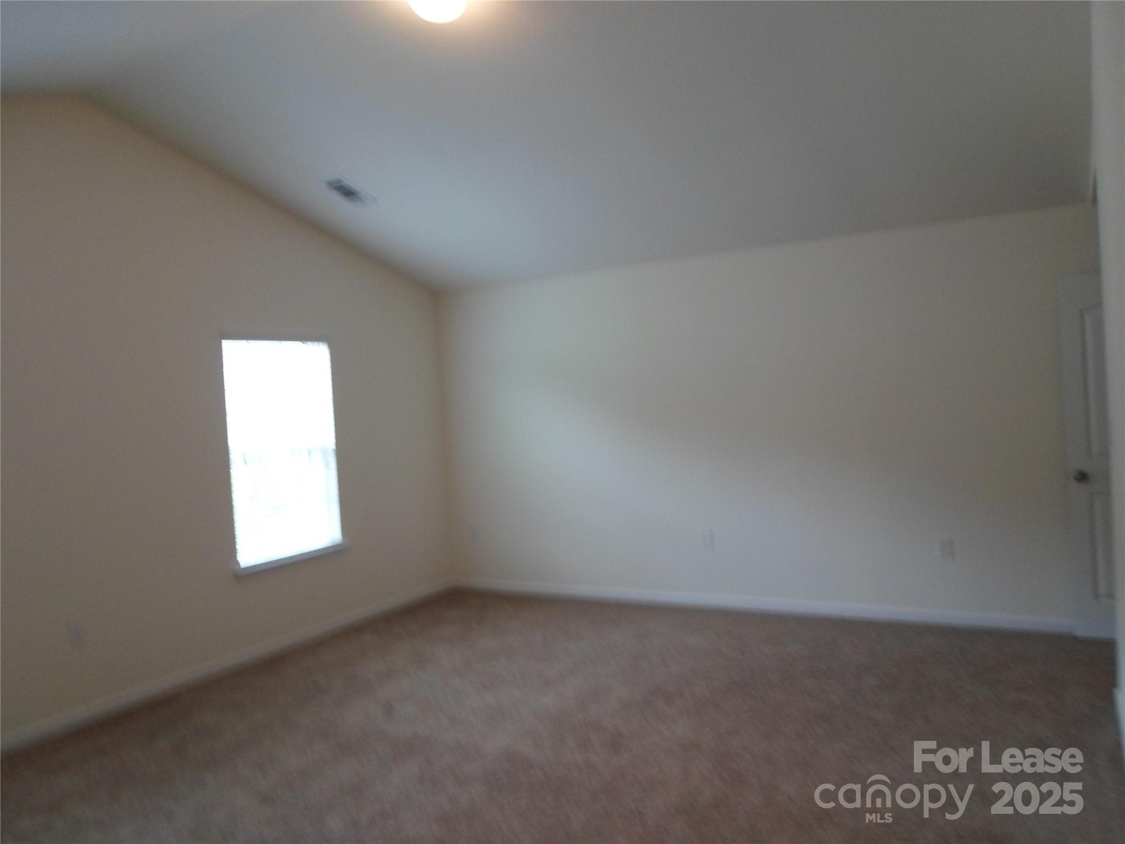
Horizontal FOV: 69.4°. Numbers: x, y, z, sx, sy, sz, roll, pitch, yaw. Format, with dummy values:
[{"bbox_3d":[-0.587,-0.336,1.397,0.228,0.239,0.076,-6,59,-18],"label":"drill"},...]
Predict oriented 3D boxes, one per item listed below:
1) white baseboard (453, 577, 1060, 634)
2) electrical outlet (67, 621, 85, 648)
[{"bbox_3d":[1.027,1.247,5.692,4.355,0.087,0.016,-2,1,28],"label":"white baseboard"},{"bbox_3d":[-2.402,1.050,4.012,0.010,0.118,0.073,-2,1,28],"label":"electrical outlet"}]

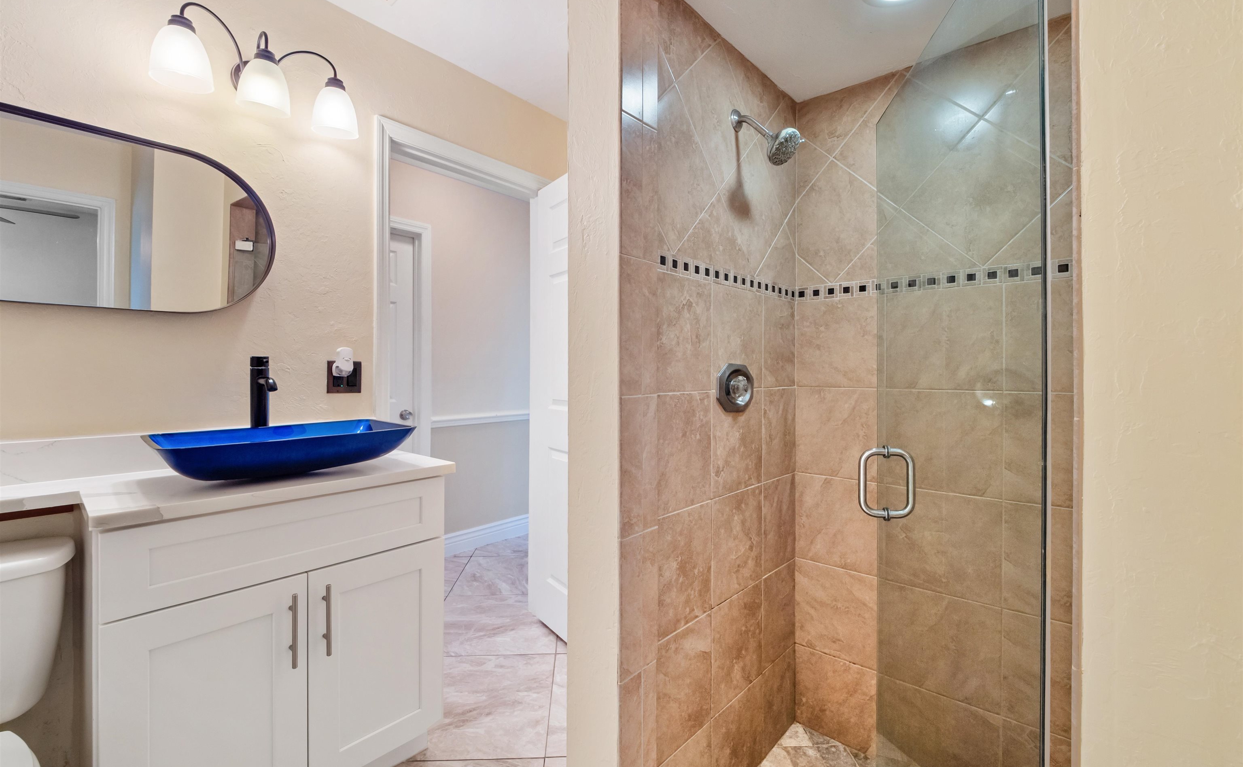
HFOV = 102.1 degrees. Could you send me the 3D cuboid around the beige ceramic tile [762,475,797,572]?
[{"bbox_3d":[0.540,0.479,1.723,0.010,0.301,0.254,0,0,42],"label":"beige ceramic tile"}]

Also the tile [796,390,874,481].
[{"bbox_3d":[0.741,0.174,1.718,0.293,0.301,0.010,0,0,42],"label":"tile"}]

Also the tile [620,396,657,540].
[{"bbox_3d":[0.038,0.180,1.114,0.010,0.302,0.123,1,1,42],"label":"tile"}]

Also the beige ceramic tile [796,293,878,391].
[{"bbox_3d":[0.740,-0.132,1.707,0.291,0.297,0.010,1,1,42],"label":"beige ceramic tile"}]

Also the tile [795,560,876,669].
[{"bbox_3d":[0.740,0.781,1.716,0.291,0.302,0.010,1,1,42],"label":"tile"}]

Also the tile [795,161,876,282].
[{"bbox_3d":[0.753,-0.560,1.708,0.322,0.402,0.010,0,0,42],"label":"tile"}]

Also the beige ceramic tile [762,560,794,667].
[{"bbox_3d":[0.535,0.779,1.711,0.011,0.303,0.240,1,1,43],"label":"beige ceramic tile"}]

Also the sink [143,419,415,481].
[{"bbox_3d":[-0.910,0.184,1.386,0.338,0.110,0.560,1,1,43],"label":"sink"}]

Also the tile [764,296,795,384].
[{"bbox_3d":[0.535,-0.136,1.710,0.011,0.303,0.242,1,1,43],"label":"tile"}]

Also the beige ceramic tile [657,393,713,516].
[{"bbox_3d":[0.156,0.174,1.300,0.010,0.301,0.275,0,0,42],"label":"beige ceramic tile"}]

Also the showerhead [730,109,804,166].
[{"bbox_3d":[0.413,-0.703,1.424,0.205,0.205,0.110,1,1,43],"label":"showerhead"}]

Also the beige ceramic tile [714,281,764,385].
[{"bbox_3d":[0.352,-0.131,1.515,0.010,0.301,0.301,0,0,42],"label":"beige ceramic tile"}]

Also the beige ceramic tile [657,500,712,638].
[{"bbox_3d":[0.152,0.480,1.294,0.010,0.302,0.286,1,1,42],"label":"beige ceramic tile"}]

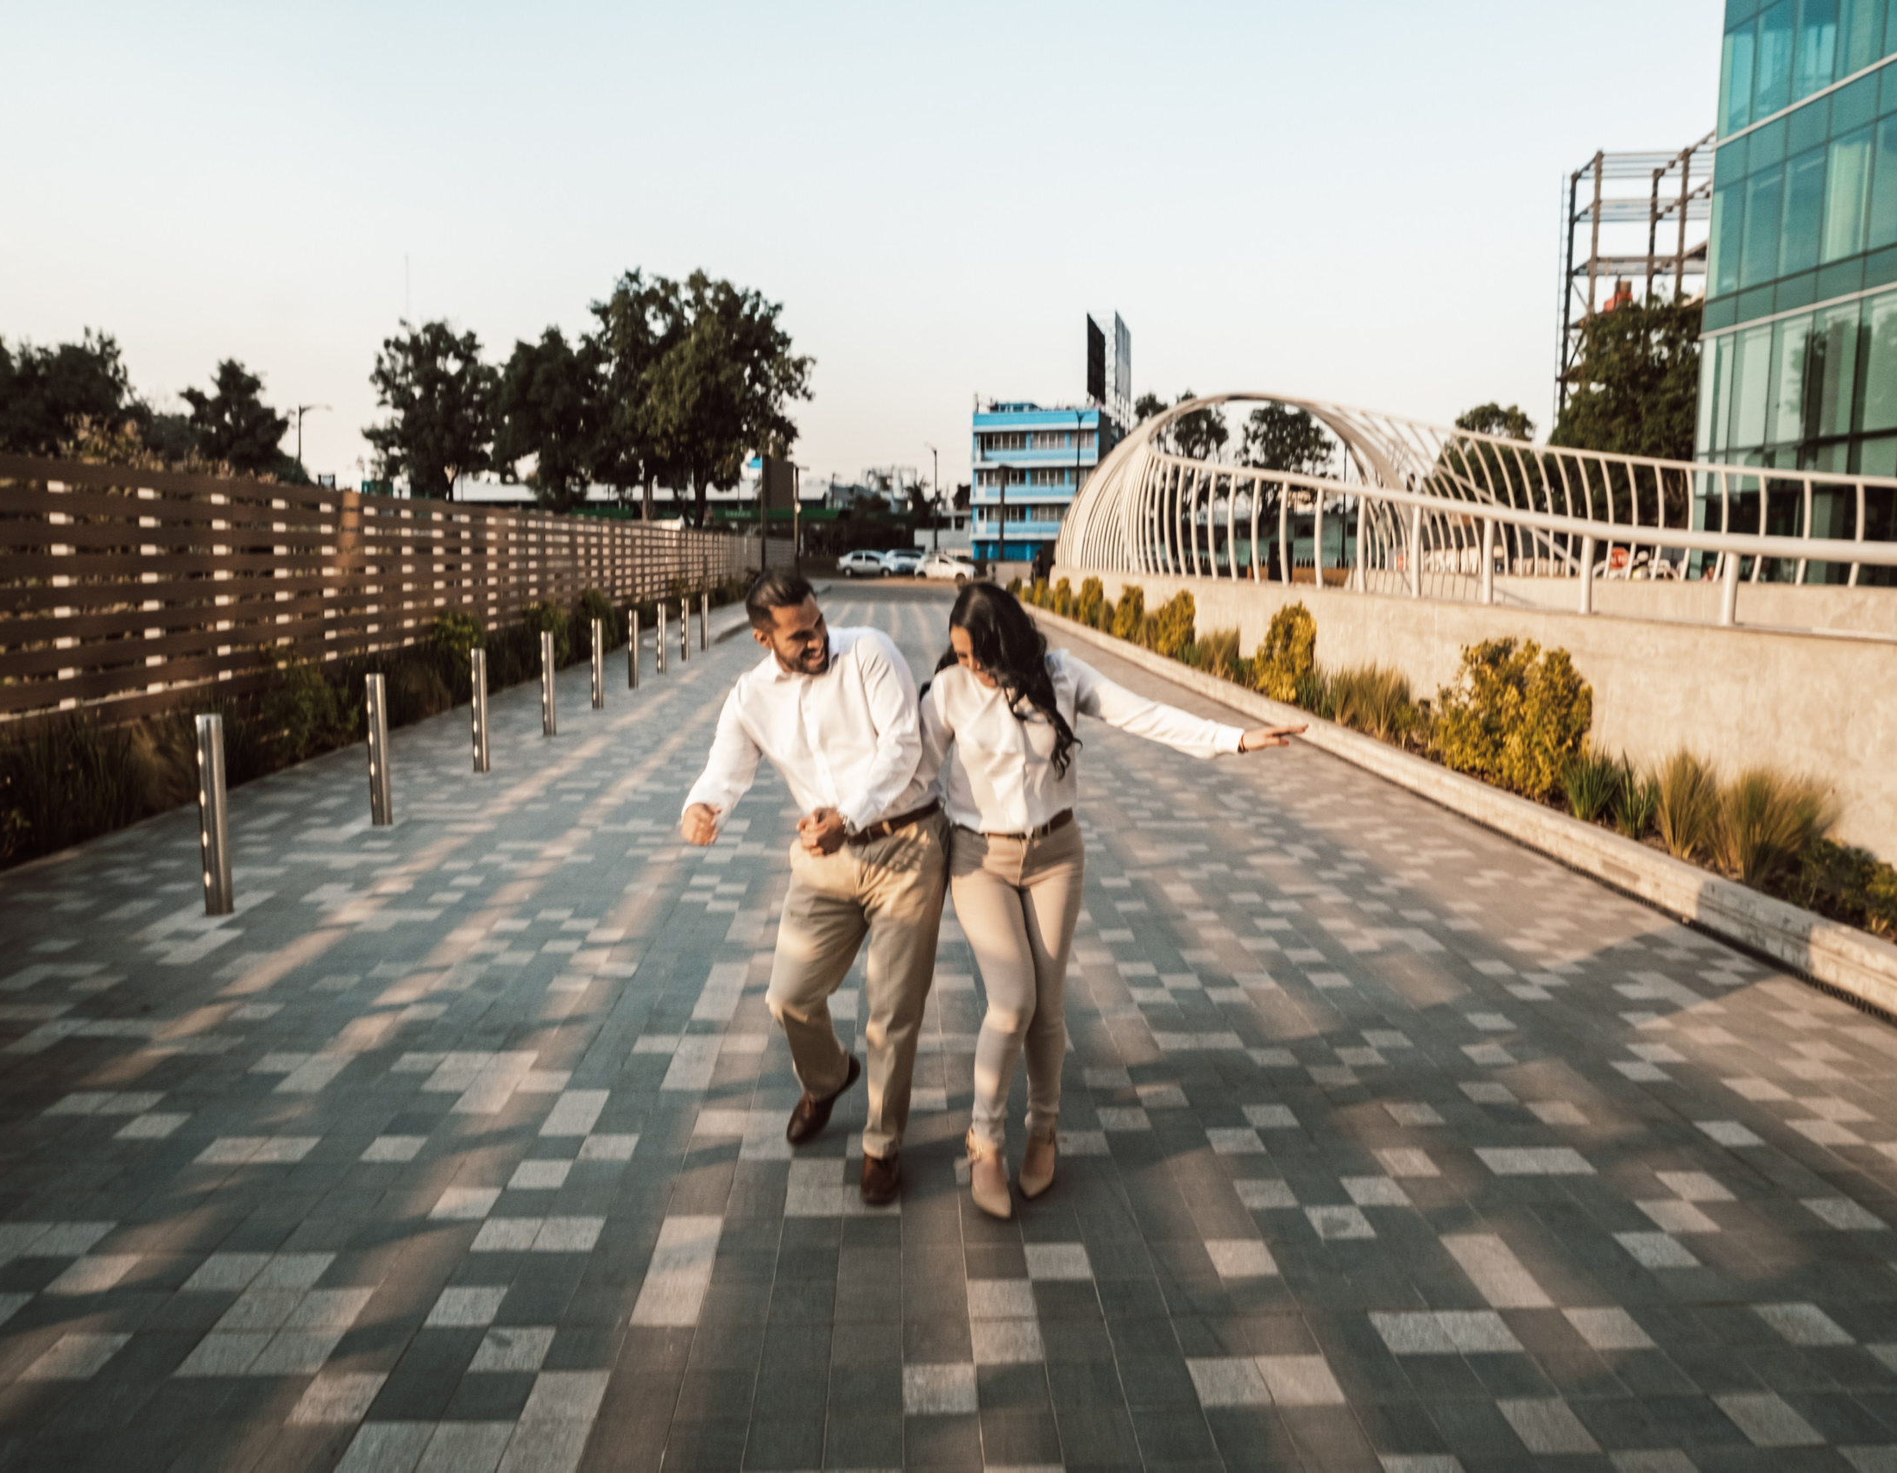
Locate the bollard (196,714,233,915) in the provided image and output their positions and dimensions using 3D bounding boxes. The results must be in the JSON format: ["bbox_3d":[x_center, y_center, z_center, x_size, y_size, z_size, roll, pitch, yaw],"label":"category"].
[{"bbox_3d":[-3.292,0.359,5.505,0.103,0.900,0.103,1,6,-3],"label":"bollard"}]

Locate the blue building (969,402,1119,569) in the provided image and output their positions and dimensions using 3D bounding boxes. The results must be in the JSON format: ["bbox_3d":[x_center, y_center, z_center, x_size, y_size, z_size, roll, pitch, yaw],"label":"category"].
[{"bbox_3d":[8.333,-20.345,101.779,10.173,12.651,11.000,2,9,16],"label":"blue building"}]

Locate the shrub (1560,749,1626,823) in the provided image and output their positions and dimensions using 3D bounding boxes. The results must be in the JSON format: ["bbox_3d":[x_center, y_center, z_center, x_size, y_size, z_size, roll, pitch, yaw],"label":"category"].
[{"bbox_3d":[3.779,0.293,7.195,0.400,0.440,0.420,0,8,-2],"label":"shrub"}]

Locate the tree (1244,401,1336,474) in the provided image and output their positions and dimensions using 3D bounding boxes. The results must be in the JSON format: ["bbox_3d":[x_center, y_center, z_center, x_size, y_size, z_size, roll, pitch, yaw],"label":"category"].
[{"bbox_3d":[18.461,-13.435,67.590,5.600,9.603,5.600,0,8,-2],"label":"tree"}]

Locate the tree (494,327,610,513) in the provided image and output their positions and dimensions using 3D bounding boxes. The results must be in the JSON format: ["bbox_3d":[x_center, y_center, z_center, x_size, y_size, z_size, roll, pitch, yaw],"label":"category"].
[{"bbox_3d":[-16.409,-11.499,50.842,5.000,10.662,5.000,0,9,0],"label":"tree"}]

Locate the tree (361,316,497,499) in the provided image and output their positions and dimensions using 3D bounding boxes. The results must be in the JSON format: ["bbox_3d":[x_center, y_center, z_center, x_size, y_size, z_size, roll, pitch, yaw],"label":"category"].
[{"bbox_3d":[-21.336,-11.600,50.827,5.600,10.865,5.600,0,9,0],"label":"tree"}]

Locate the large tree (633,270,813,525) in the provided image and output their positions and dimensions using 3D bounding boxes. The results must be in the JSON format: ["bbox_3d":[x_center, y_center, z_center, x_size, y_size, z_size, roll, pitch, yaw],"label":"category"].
[{"bbox_3d":[-8.931,-11.950,48.411,7.200,12.335,7.200,0,8,-2],"label":"large tree"}]

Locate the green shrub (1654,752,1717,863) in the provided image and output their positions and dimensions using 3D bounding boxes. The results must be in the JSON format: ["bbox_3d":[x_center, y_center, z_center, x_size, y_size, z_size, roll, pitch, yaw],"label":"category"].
[{"bbox_3d":[3.834,0.358,6.377,0.380,0.580,0.380,0,8,-2],"label":"green shrub"}]

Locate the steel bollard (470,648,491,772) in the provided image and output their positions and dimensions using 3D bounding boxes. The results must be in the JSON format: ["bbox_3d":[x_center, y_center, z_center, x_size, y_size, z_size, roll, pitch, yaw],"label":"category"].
[{"bbox_3d":[-3.451,-0.188,9.066,0.103,0.900,0.103,1,6,-3],"label":"steel bollard"}]

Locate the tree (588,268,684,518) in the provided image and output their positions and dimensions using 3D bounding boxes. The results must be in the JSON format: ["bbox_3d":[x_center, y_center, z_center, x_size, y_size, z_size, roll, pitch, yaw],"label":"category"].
[{"bbox_3d":[-11.779,-11.906,48.000,5.400,12.200,5.400,1,6,-3],"label":"tree"}]

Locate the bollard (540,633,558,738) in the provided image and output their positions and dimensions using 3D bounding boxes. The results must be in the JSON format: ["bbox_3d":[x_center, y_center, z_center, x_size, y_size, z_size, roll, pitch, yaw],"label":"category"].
[{"bbox_3d":[-3.530,-0.462,10.846,0.103,0.900,0.103,1,6,-3],"label":"bollard"}]

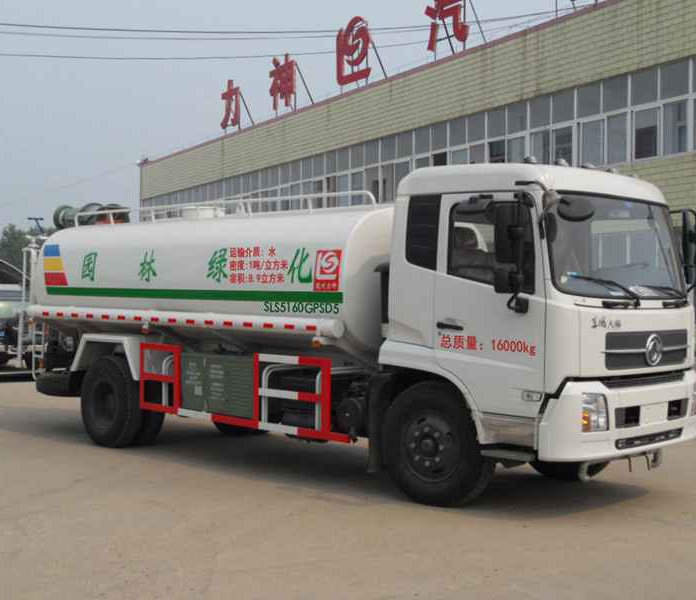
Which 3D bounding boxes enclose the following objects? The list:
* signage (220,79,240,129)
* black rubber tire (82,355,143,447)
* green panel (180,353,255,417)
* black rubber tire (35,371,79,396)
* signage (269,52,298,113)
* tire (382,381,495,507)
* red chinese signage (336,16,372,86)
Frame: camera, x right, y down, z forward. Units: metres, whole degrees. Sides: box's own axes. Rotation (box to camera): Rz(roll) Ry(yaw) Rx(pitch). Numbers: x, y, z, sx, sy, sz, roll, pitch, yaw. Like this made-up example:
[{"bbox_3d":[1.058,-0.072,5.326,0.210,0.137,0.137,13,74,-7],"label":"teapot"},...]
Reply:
[{"bbox_3d":[-5.271,-8.824,44.796,0.200,2.100,2.150,1,0,-29],"label":"signage"},{"bbox_3d":[-2.750,1.168,11.559,1.040,1.040,0.270,1,0,44],"label":"black rubber tire"},{"bbox_3d":[-1.198,0.855,10.323,1.179,0.617,0.440,1,0,44],"label":"green panel"},{"bbox_3d":[-3.571,1.088,12.976,1.040,0.270,1.040,1,0,44],"label":"black rubber tire"},{"bbox_3d":[-2.616,-8.769,40.027,0.200,2.150,2.300,1,0,-29],"label":"signage"},{"bbox_3d":[0.748,1.221,8.405,1.040,1.040,0.270,1,0,40],"label":"tire"},{"bbox_3d":[0.245,-8.710,34.887,0.200,2.150,2.250,1,0,-29],"label":"red chinese signage"}]

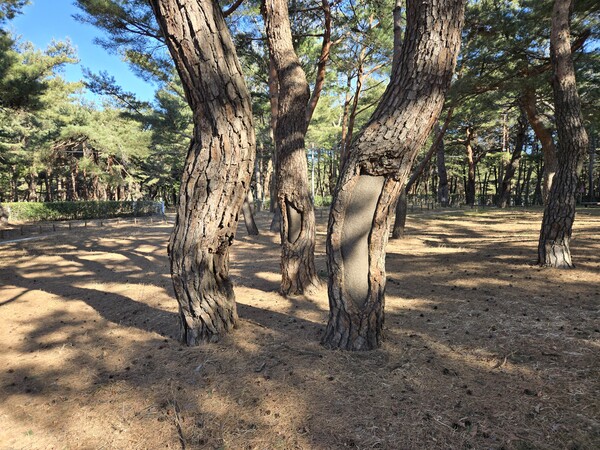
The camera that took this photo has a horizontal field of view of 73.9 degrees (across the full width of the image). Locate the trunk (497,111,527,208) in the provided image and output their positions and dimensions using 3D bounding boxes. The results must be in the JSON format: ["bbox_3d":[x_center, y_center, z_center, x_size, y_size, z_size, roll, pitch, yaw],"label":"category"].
[{"bbox_3d":[15.914,-4.929,30.000,1.990,7.370,1.200,3,6,28],"label":"trunk"}]

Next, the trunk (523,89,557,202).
[{"bbox_3d":[11.509,-3.383,19.000,1.550,6.240,1.000,3,6,31],"label":"trunk"}]

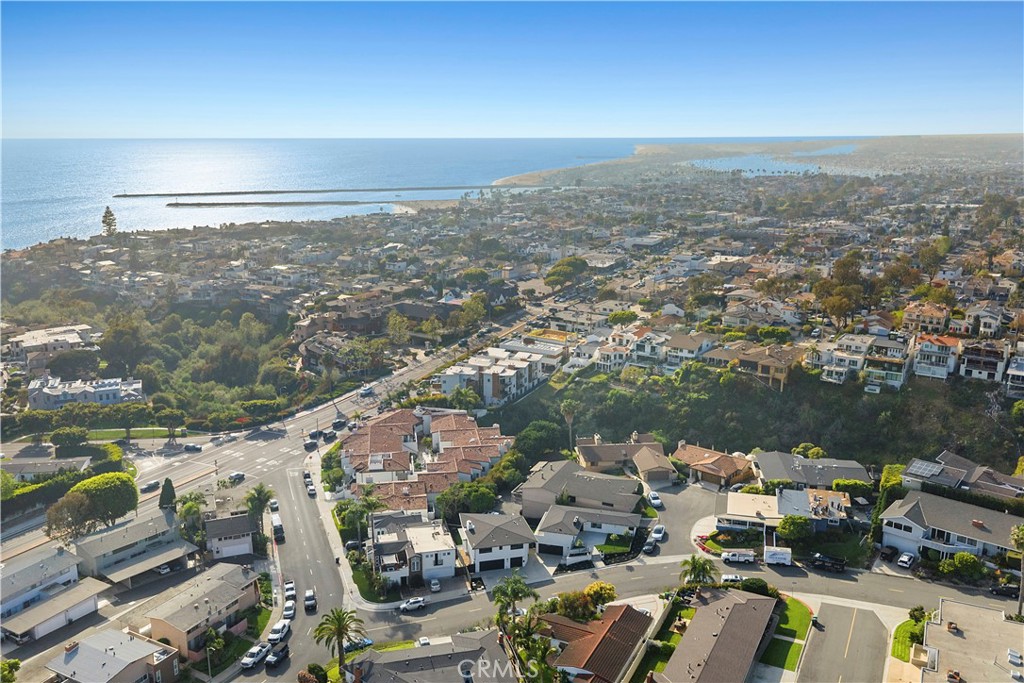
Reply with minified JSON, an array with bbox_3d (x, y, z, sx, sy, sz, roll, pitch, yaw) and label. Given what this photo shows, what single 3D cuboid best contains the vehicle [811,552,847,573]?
[{"bbox_3d":[55.800,38.981,140.473,5.500,2.100,2.100,4,15,16],"label":"vehicle"}]

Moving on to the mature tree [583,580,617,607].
[{"bbox_3d":[15.081,43.358,136.500,5.400,4.200,5.100,2,15,7],"label":"mature tree"}]

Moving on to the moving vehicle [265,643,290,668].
[{"bbox_3d":[-37.046,49.438,125.694,1.900,1.860,4.600,4,15,16],"label":"moving vehicle"}]

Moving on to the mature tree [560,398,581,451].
[{"bbox_3d":[14.960,23.250,203.680,4.400,16.000,4.400,0,15,0],"label":"mature tree"}]

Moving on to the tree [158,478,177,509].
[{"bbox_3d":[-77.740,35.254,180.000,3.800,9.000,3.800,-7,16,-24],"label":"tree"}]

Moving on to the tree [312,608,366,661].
[{"bbox_3d":[-25.050,44.300,115.980,7.500,10.400,7.500,0,15,0],"label":"tree"}]

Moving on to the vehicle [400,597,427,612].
[{"bbox_3d":[-17.669,46.821,141.931,4.550,1.660,1.860,-4,15,-15],"label":"vehicle"}]

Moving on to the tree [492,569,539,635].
[{"bbox_3d":[0.400,42.936,130.653,7.000,11.000,7.000,0,15,0],"label":"tree"}]

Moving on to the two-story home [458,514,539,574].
[{"bbox_3d":[-2.800,37.951,153.742,12.400,7.000,12.400,-3,15,-13],"label":"two-story home"}]

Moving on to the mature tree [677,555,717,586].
[{"bbox_3d":[31.170,39.250,133.740,6.400,6.900,6.400,0,15,0],"label":"mature tree"}]

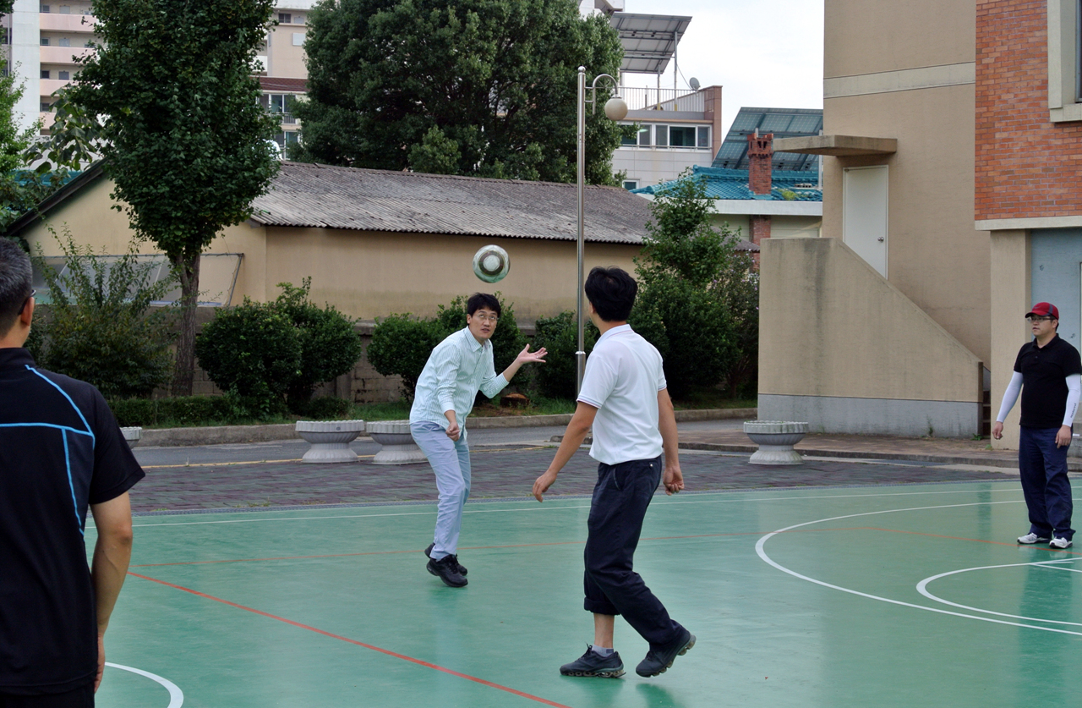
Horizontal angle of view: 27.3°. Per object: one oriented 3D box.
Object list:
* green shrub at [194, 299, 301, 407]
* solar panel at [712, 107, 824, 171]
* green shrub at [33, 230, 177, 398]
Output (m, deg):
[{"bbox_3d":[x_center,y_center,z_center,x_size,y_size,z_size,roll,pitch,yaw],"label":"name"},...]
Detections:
[{"bbox_3d":[-4.419,0.013,33.600,1.600,1.700,1.500,1,1,0],"label":"green shrub"},{"bbox_3d":[7.980,-6.840,71.200,4.300,0.130,2.900,0,-36,-17],"label":"solar panel"},{"bbox_3d":[-6.483,-0.501,33.000,2.150,2.650,2.000,1,1,0],"label":"green shrub"}]

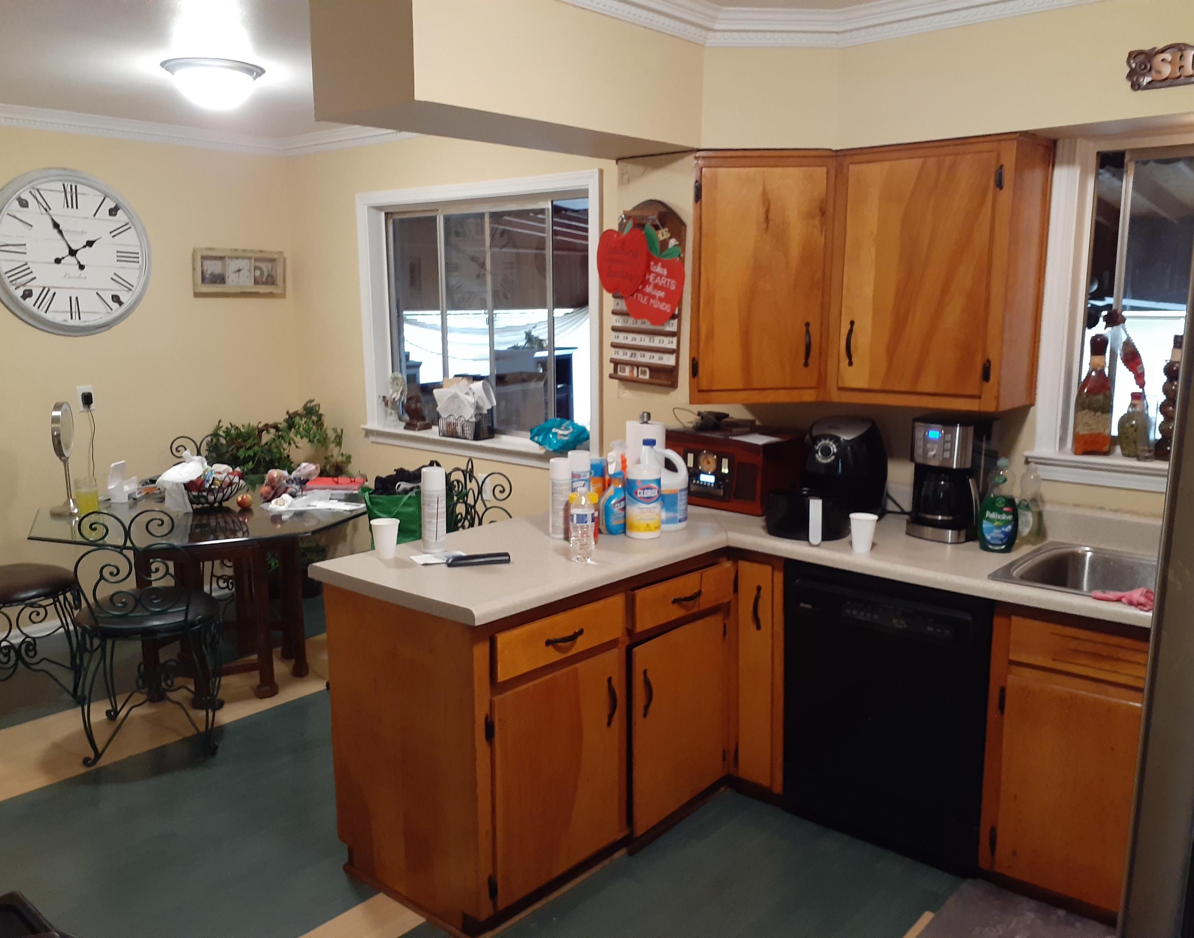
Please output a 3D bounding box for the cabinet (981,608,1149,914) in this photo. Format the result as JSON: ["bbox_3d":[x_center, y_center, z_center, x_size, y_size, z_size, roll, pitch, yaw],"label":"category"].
[{"bbox_3d":[1.388,0.695,2.647,0.450,0.750,0.580,8,12,41],"label":"cabinet"}]

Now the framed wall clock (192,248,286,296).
[{"bbox_3d":[-1.929,-1.060,5.276,0.042,0.238,0.512,9,13,41],"label":"framed wall clock"}]

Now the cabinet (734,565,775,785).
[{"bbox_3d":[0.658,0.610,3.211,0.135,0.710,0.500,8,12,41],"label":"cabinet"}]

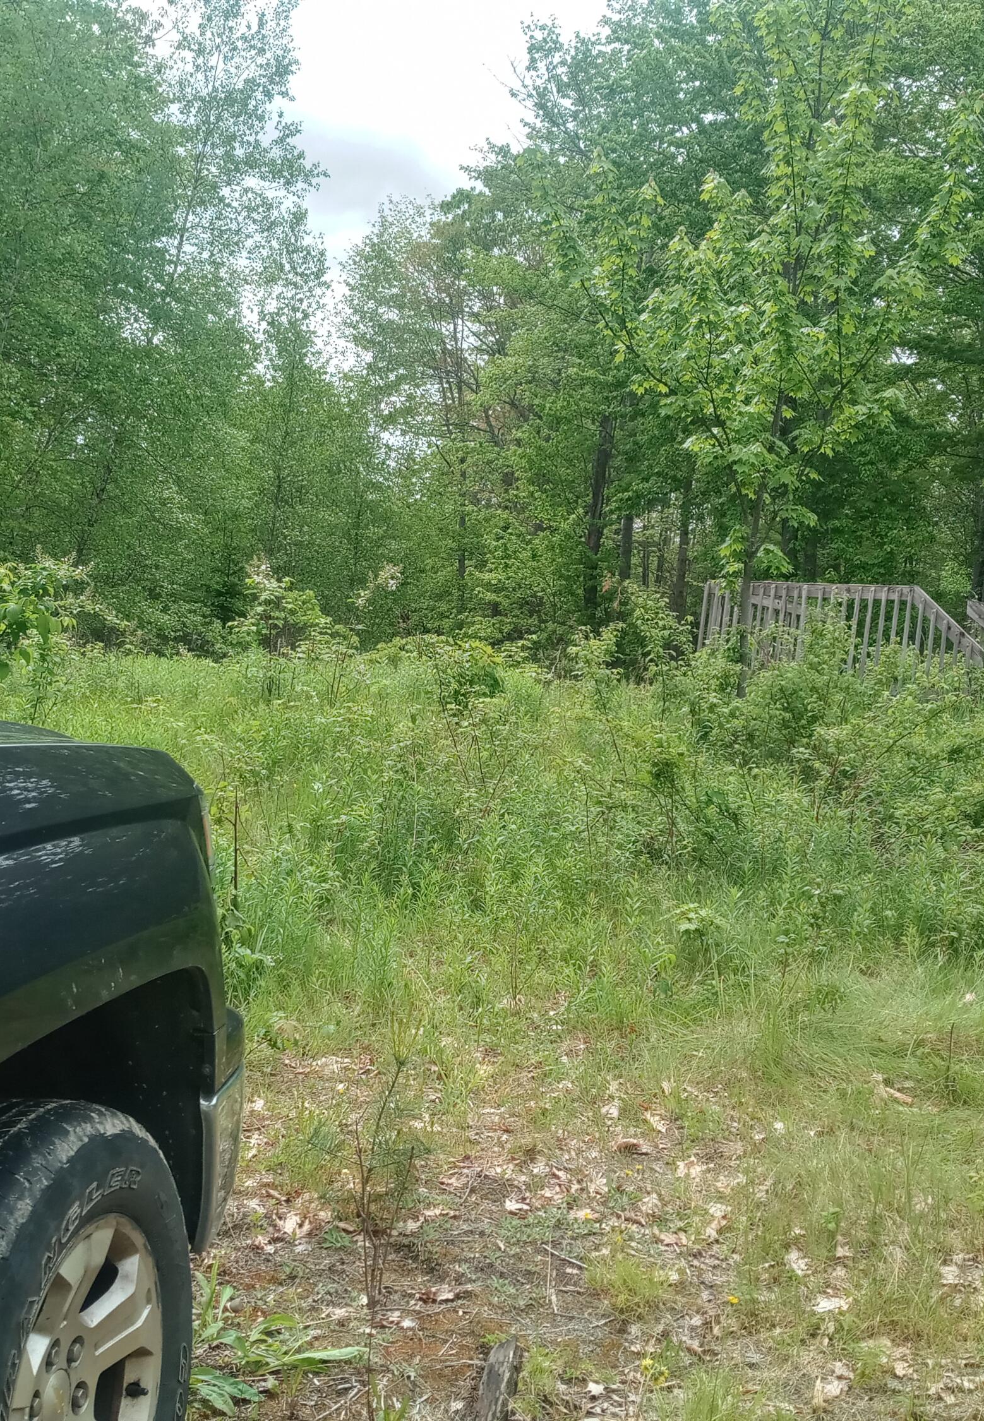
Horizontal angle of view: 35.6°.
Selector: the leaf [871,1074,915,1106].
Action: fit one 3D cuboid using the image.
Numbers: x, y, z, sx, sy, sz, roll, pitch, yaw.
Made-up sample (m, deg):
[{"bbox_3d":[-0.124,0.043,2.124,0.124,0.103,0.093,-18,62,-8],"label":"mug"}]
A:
[{"bbox_3d":[1.206,1.140,4.600,0.130,0.050,0.090,3,4,17],"label":"leaf"}]

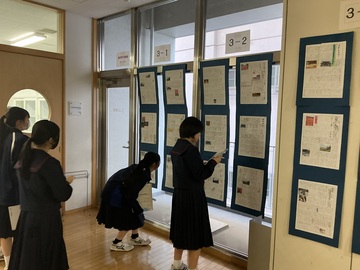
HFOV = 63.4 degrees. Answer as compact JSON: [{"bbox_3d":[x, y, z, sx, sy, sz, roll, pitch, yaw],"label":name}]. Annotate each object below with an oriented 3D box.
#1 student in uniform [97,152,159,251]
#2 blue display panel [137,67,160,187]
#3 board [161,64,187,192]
[{"bbox_3d":[-0.602,0.792,3.511,0.760,1.138,0.460,0,5,-20],"label":"student in uniform"},{"bbox_3d":[-0.443,-0.102,4.035,0.385,1.615,0.060,5,6,39],"label":"blue display panel"},{"bbox_3d":[-0.062,-0.075,3.635,0.385,1.575,0.060,5,6,40],"label":"board"}]

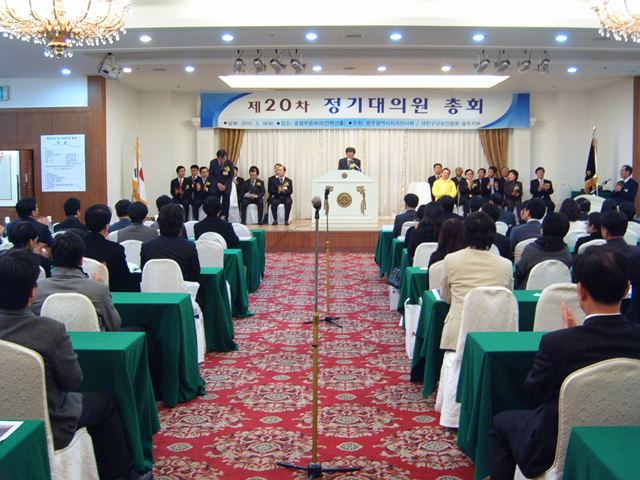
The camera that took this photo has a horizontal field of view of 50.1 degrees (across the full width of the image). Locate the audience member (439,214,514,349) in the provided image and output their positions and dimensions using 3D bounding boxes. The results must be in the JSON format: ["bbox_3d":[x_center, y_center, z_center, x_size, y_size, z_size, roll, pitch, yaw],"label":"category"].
[{"bbox_3d":[1.099,0.487,4.655,0.520,1.330,0.750,-1,6,-4],"label":"audience member"}]

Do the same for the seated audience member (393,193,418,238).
[{"bbox_3d":[1.278,-0.029,10.398,0.550,1.330,0.750,0,6,-3],"label":"seated audience member"}]

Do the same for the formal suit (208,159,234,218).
[{"bbox_3d":[-2.136,-1.080,14.835,0.540,1.420,0.380,0,6,1],"label":"formal suit"}]

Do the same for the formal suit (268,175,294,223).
[{"bbox_3d":[-0.849,-0.929,15.077,0.560,0.970,0.700,0,6,-2],"label":"formal suit"}]

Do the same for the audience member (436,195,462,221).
[{"bbox_3d":[1.788,0.004,9.519,0.500,1.290,0.750,-1,6,-4],"label":"audience member"}]

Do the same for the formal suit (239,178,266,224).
[{"bbox_3d":[-1.599,-0.963,16.328,0.570,1.080,0.650,0,6,1],"label":"formal suit"}]

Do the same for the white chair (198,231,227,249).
[{"bbox_3d":[-1.320,0.343,8.726,0.460,0.920,0.560,0,6,1],"label":"white chair"}]

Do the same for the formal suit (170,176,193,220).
[{"bbox_3d":[-3.312,-0.986,16.357,0.530,1.050,0.620,-1,6,-14],"label":"formal suit"}]

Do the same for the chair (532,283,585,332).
[{"bbox_3d":[1.583,0.731,4.795,0.460,0.920,0.560,0,6,-2],"label":"chair"}]

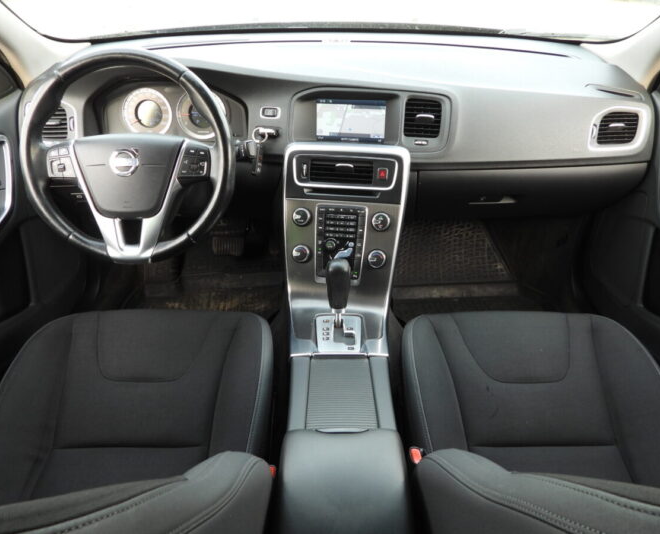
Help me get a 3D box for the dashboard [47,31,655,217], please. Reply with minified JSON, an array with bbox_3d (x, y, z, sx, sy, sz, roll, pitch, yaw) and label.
[{"bbox_3d":[0.020,-0.378,1.291,1.420,0.380,0.540,0,29,0],"label":"dashboard"}]

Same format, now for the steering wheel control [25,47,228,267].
[{"bbox_3d":[-0.361,-0.195,0.905,0.378,0.378,0.095,-1,9,-2],"label":"steering wheel control"}]

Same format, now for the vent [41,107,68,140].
[{"bbox_3d":[-0.622,-0.323,1.107,0.080,0.080,0.040,0,22,0],"label":"vent"}]

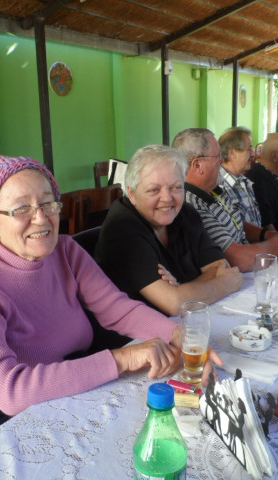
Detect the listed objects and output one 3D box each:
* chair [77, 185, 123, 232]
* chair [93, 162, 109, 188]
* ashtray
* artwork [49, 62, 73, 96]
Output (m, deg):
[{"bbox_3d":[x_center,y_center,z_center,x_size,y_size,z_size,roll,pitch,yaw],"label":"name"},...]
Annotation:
[{"bbox_3d":[-0.422,0.086,3.162,0.500,0.940,0.460,7,16,34],"label":"chair"},{"bbox_3d":[-0.157,-0.354,5.069,0.500,0.940,0.460,7,16,34],"label":"chair"},{"bbox_3d":[0.269,0.232,1.059,0.100,0.031,0.100,-2,13,0],"label":"ashtray"},{"bbox_3d":[-0.786,-1.628,4.501,0.025,0.330,0.320,10,18,37],"label":"artwork"}]

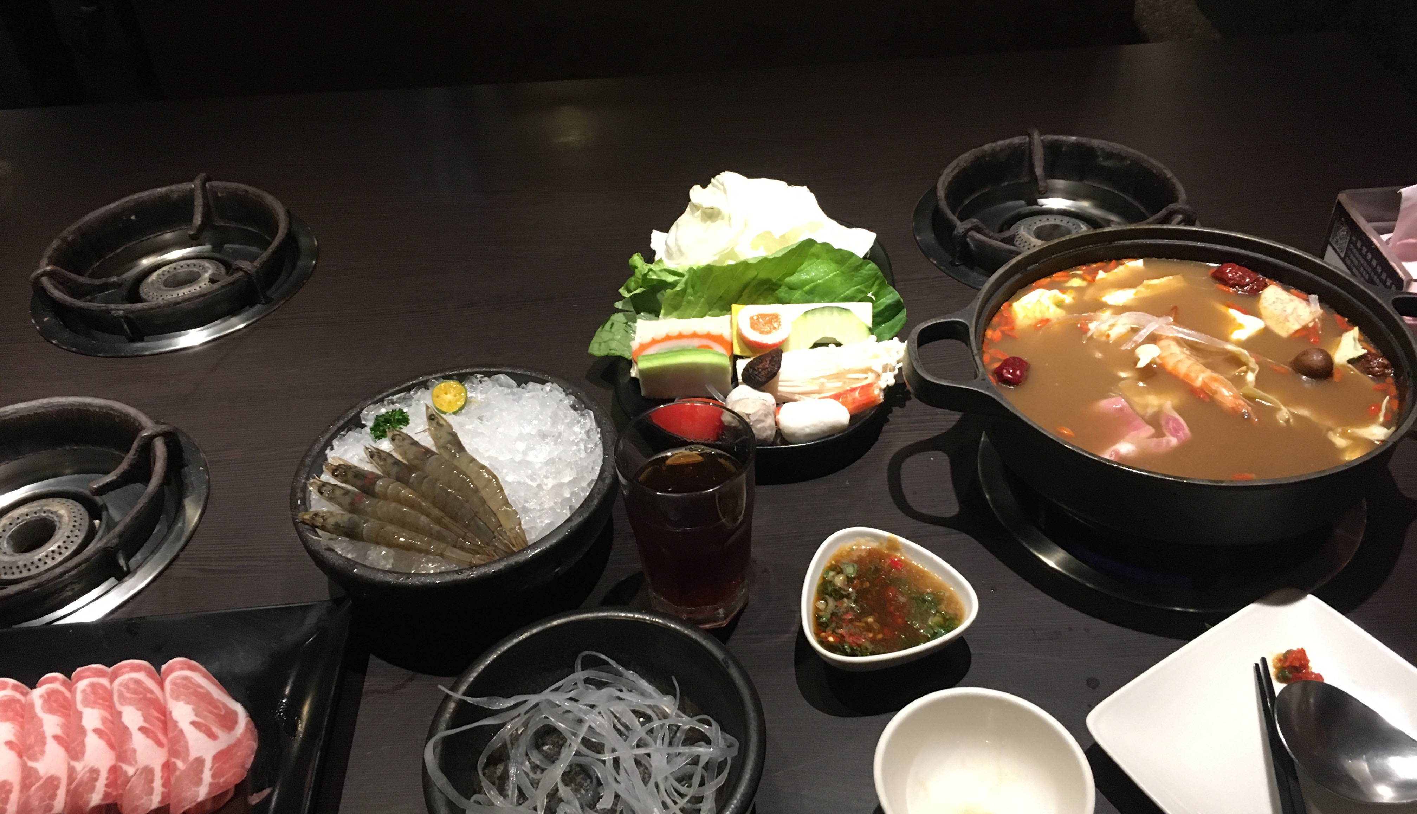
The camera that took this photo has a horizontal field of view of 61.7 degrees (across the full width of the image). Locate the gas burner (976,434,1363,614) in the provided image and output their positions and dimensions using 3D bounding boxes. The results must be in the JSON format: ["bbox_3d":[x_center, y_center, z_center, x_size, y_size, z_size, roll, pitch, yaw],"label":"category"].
[{"bbox_3d":[0.296,0.028,0.760,0.237,0.048,0.237,-3,40,2],"label":"gas burner"}]

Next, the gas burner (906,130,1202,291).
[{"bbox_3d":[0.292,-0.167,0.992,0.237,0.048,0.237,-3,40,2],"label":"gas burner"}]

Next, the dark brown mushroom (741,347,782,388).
[{"bbox_3d":[0.035,-0.026,0.787,0.035,0.023,0.024,-37,48,-12],"label":"dark brown mushroom"}]

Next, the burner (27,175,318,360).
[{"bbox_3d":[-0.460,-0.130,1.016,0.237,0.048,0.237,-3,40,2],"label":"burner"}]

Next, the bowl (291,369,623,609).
[{"bbox_3d":[-0.149,0.061,0.737,0.194,0.068,0.194,-3,40,2],"label":"bowl"}]

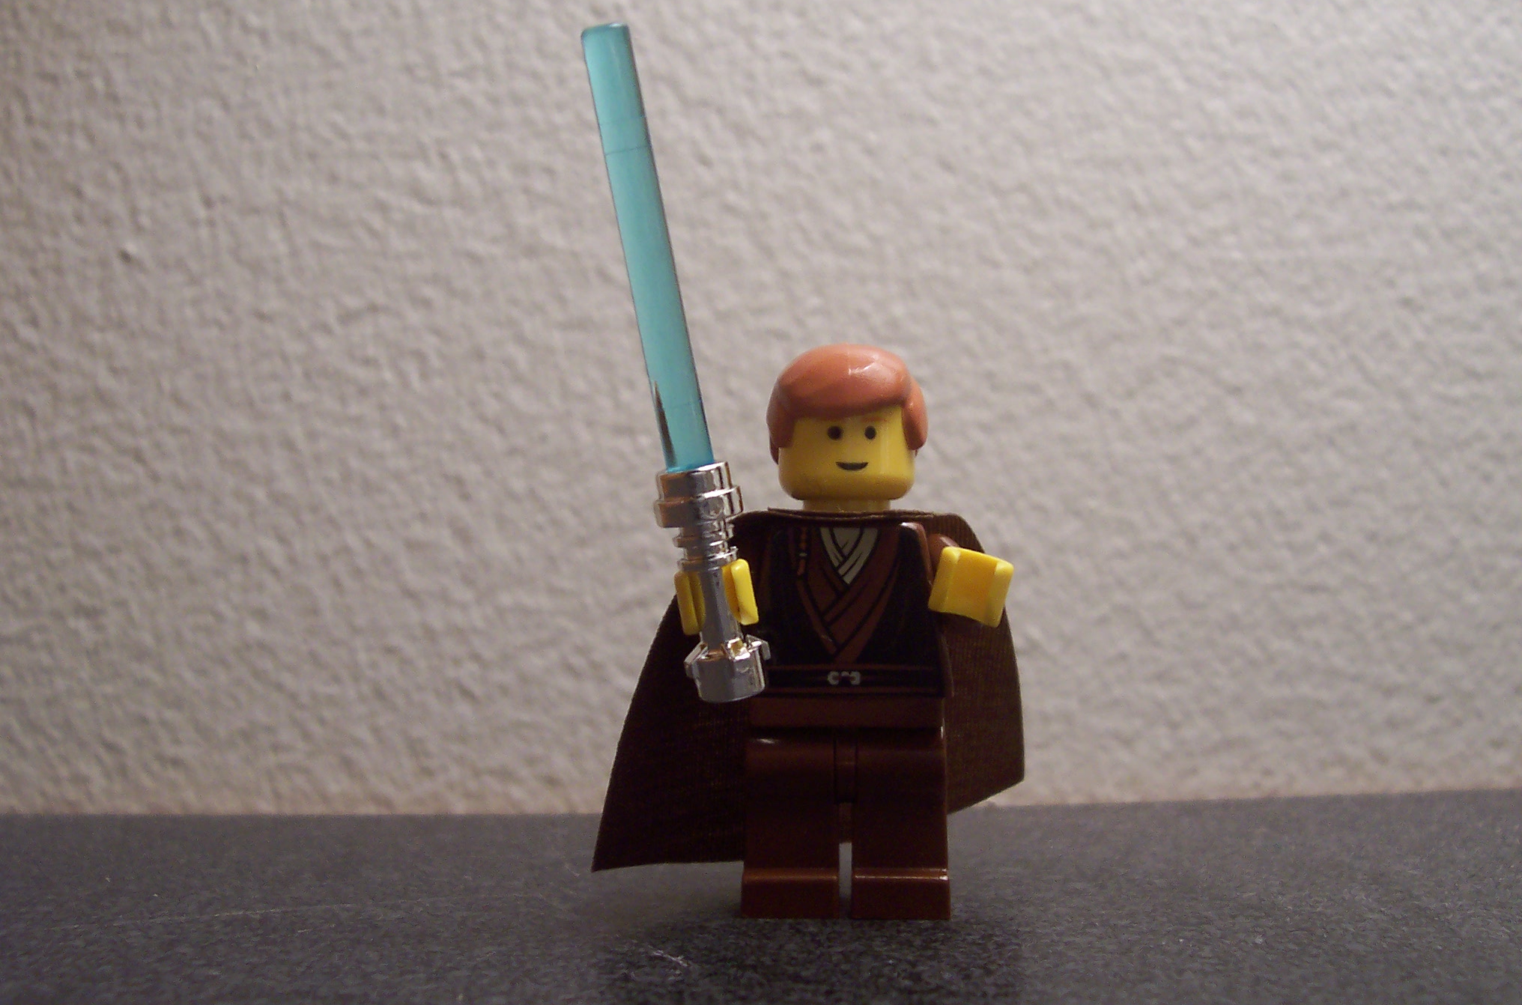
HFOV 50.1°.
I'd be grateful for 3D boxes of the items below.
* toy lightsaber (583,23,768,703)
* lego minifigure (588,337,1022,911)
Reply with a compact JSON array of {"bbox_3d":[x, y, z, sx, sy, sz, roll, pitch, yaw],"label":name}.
[{"bbox_3d":[-0.006,-0.009,0.108,0.006,0.045,0.006,-10,9,0],"label":"toy lightsaber"},{"bbox_3d":[0.004,0.009,0.123,0.035,0.042,0.028,0,2,5],"label":"lego minifigure"}]

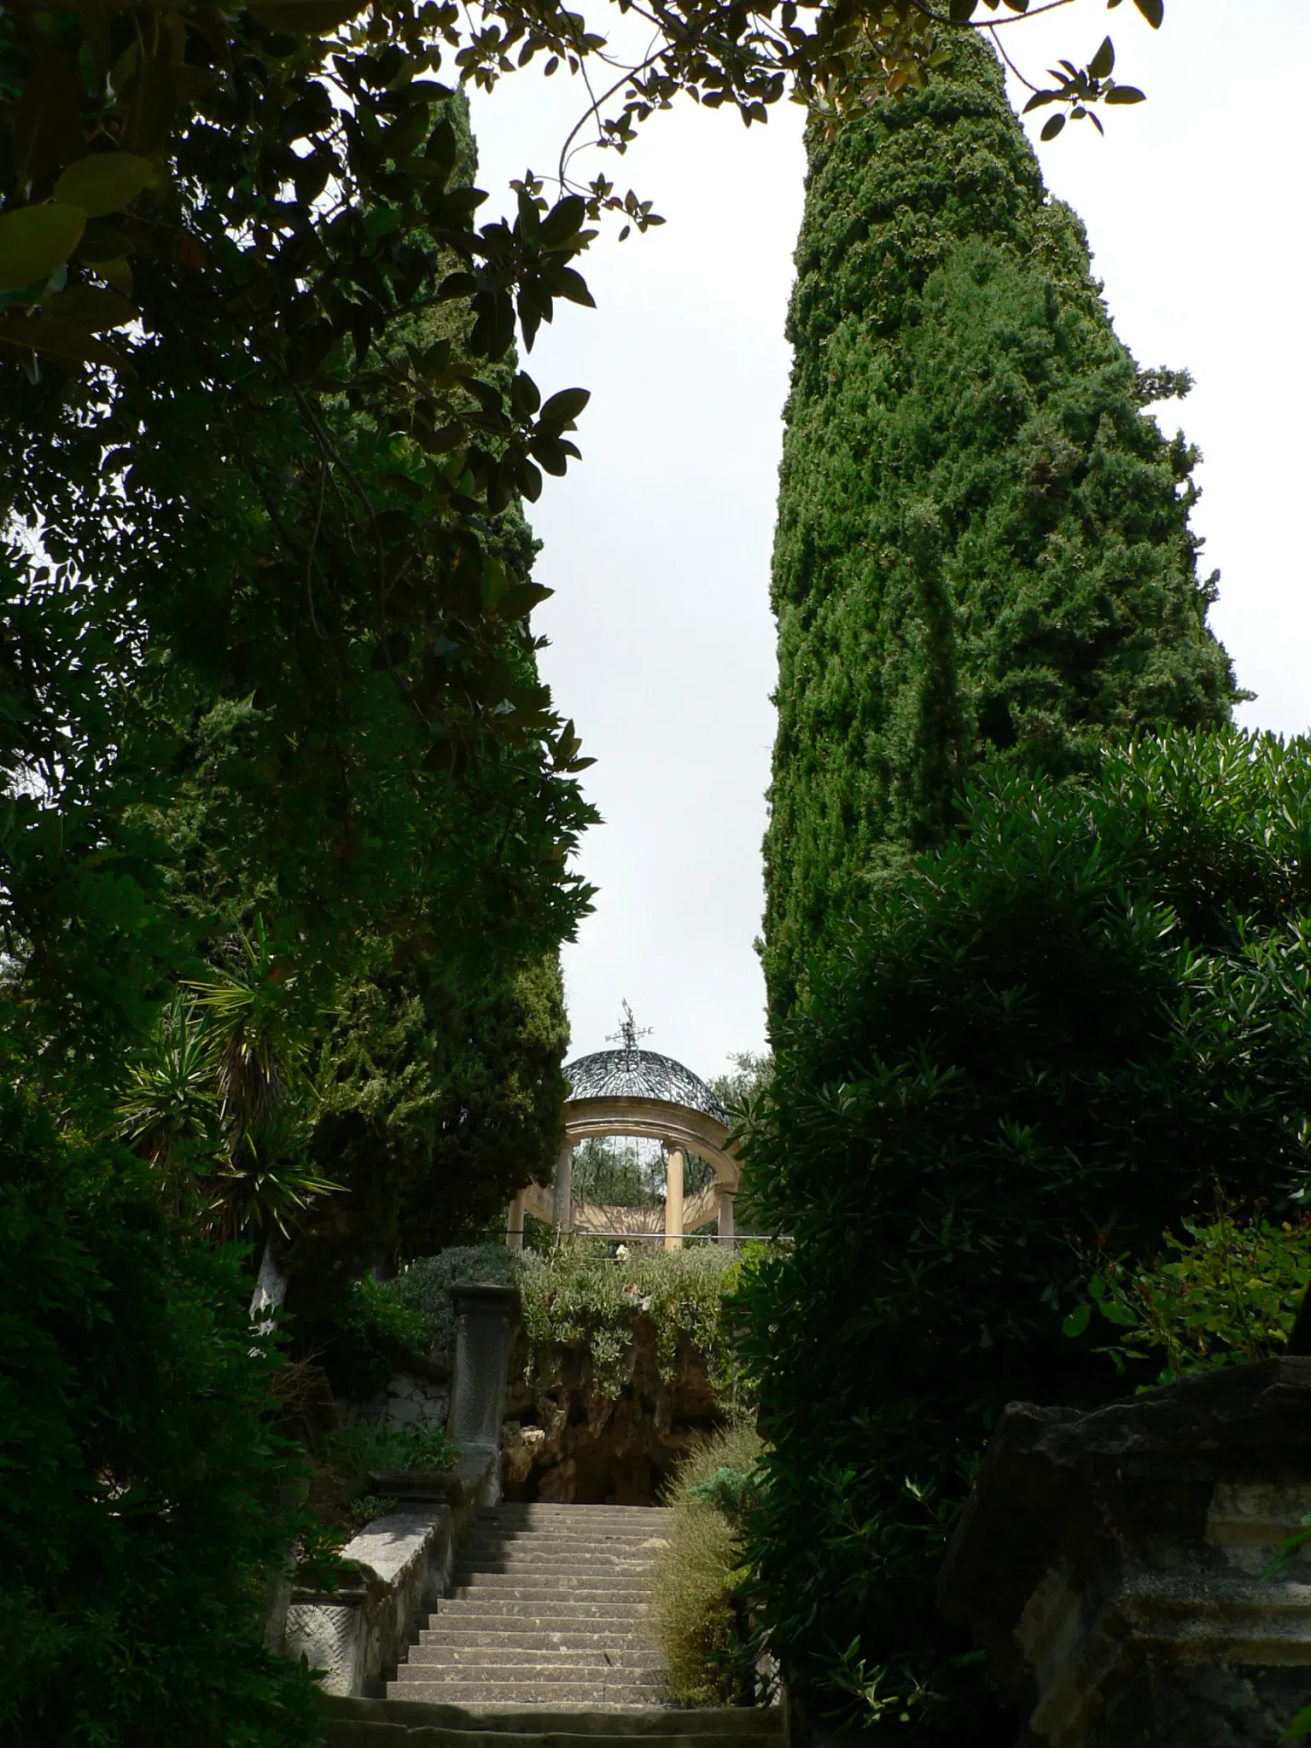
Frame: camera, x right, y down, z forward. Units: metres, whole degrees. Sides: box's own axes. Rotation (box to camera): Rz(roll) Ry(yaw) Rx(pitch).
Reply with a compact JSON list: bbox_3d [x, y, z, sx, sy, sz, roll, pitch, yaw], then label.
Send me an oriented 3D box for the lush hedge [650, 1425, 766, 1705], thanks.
[{"bbox_3d":[0.294,3.794,9.637,0.680,1.500,0.950,2,-38,0],"label":"lush hedge"}]

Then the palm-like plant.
[{"bbox_3d":[-3.732,1.830,15.317,1.850,3.370,1.800,2,-38,0],"label":"palm-like plant"}]

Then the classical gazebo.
[{"bbox_3d":[-0.481,4.233,26.291,3.590,5.300,3.590,2,-38,0],"label":"classical gazebo"}]

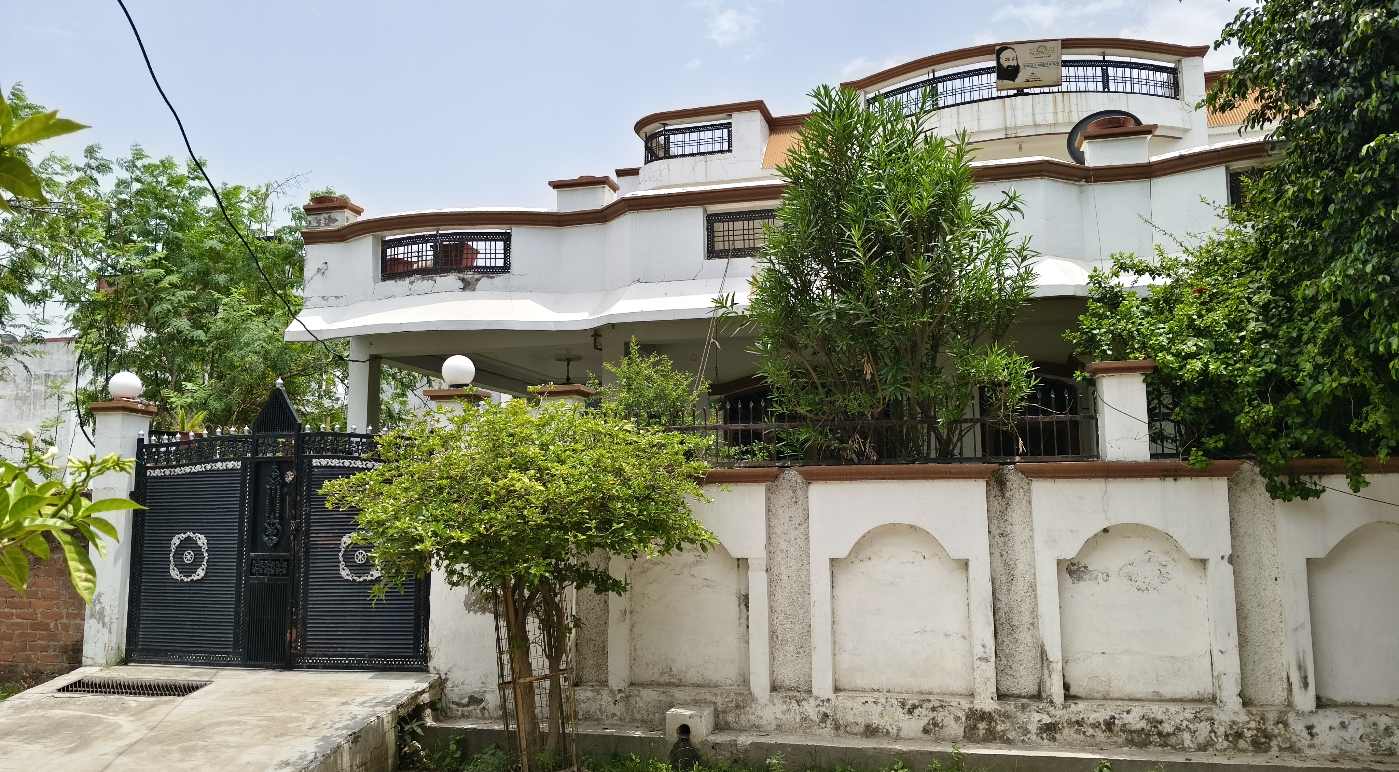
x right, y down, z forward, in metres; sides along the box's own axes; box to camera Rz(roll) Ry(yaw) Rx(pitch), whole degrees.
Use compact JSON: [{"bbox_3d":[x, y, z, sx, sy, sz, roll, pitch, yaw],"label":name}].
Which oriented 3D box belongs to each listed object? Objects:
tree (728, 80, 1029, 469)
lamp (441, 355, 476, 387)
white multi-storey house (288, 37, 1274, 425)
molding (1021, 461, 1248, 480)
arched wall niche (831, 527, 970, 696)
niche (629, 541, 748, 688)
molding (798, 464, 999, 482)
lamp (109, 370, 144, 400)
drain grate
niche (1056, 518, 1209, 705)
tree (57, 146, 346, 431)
[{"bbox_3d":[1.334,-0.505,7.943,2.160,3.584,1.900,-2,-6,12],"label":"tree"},{"bbox_3d":[-1.795,-0.108,7.836,0.240,0.240,0.240,-2,-6,12],"label":"lamp"},{"bbox_3d":[1.642,-0.862,17.074,12.748,7.547,9.100,-2,-6,12],"label":"white multi-storey house"},{"bbox_3d":[2.699,0.537,6.664,1.331,0.105,0.150,-2,-6,12],"label":"molding"},{"bbox_3d":[1.329,1.463,6.918,0.889,1.100,0.110,-2,-6,12],"label":"arched wall niche"},{"bbox_3d":[-0.060,1.509,7.218,0.834,1.100,0.110,-2,-6,12],"label":"niche"},{"bbox_3d":[1.309,0.576,6.965,1.297,0.110,0.150,-2,-6,12],"label":"molding"},{"bbox_3d":[-4.621,-0.004,8.466,0.240,0.240,0.240,-2,-6,12],"label":"lamp"},{"bbox_3d":[-4.032,2.160,7.490,1.088,0.040,0.318,-2,3,12],"label":"drain grate"},{"bbox_3d":[2.735,1.417,6.614,0.895,1.100,0.110,-2,-6,12],"label":"niche"},{"bbox_3d":[-7.372,-0.454,15.663,4.396,6.409,4.000,-2,-6,12],"label":"tree"}]

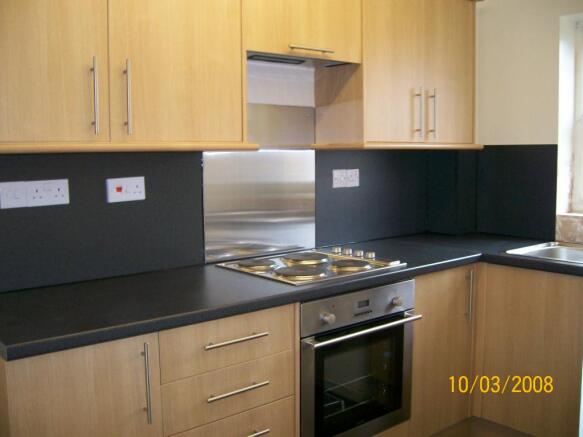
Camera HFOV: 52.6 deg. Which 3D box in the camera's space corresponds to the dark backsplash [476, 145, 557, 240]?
[{"bbox_3d":[1.183,-0.142,3.120,0.030,0.482,0.450,-5,8,-39],"label":"dark backsplash"}]

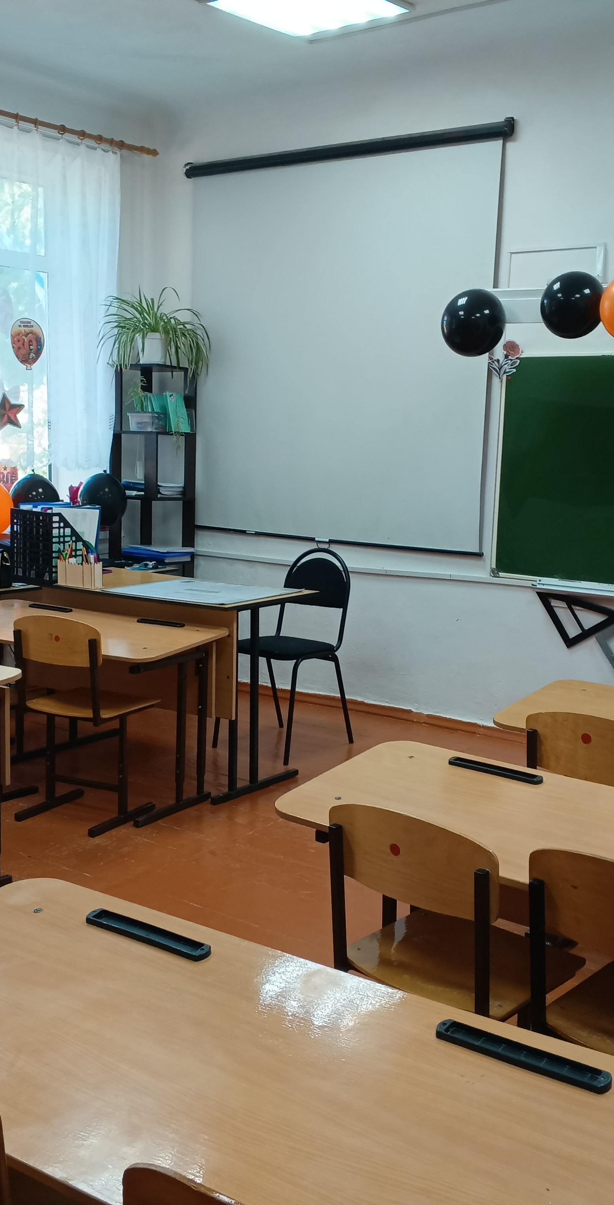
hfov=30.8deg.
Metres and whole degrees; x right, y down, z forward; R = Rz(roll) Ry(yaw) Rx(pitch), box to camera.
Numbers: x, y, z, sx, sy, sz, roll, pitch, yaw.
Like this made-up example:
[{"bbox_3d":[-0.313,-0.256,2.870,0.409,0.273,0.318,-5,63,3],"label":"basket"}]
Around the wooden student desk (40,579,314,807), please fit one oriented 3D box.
[{"bbox_3d":[-0.583,0.313,4.696,1.100,0.766,0.555,7,11,35],"label":"wooden student desk"}]

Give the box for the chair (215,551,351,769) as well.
[{"bbox_3d":[-0.108,0.217,5.016,0.470,0.875,0.530,7,11,35],"label":"chair"}]

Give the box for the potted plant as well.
[{"bbox_3d":[-0.812,-1.432,5.952,0.570,0.470,0.520,0,9,-8],"label":"potted plant"}]

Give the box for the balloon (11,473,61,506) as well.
[{"bbox_3d":[-1.351,-0.514,5.565,0.250,0.290,0.250,8,11,34],"label":"balloon"}]

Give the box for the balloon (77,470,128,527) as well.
[{"bbox_3d":[-1.086,-0.546,5.943,0.250,0.290,0.250,1,9,0],"label":"balloon"}]

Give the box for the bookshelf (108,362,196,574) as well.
[{"bbox_3d":[-0.811,-0.398,5.970,0.325,1.715,0.290,7,11,33],"label":"bookshelf"}]

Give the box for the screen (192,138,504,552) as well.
[{"bbox_3d":[0.114,-1.258,5.582,1.830,1.900,0.070,8,11,34],"label":"screen"}]

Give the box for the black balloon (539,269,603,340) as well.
[{"bbox_3d":[1.077,-1.207,4.520,0.260,0.275,0.260,7,11,35],"label":"black balloon"}]

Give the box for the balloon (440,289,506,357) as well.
[{"bbox_3d":[0.716,-1.200,4.786,0.265,0.280,0.265,1,9,0],"label":"balloon"}]

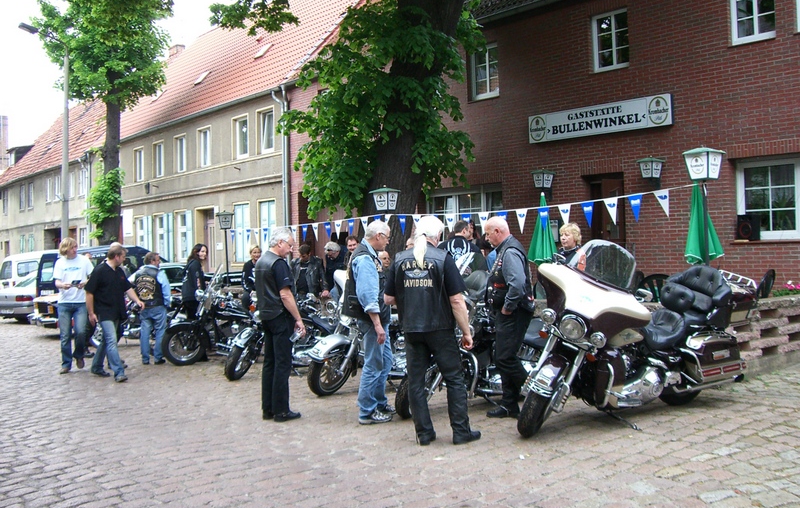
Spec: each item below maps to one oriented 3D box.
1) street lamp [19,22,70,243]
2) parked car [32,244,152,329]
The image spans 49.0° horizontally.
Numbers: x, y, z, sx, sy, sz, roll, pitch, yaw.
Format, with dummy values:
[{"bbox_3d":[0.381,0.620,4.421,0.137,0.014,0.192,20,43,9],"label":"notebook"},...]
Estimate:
[{"bbox_3d":[-10.053,-2.228,24.634,1.450,8.450,0.320,-1,-1,-41],"label":"street lamp"},{"bbox_3d":[-6.499,0.776,20.296,4.300,1.800,1.750,-1,-1,-38],"label":"parked car"}]

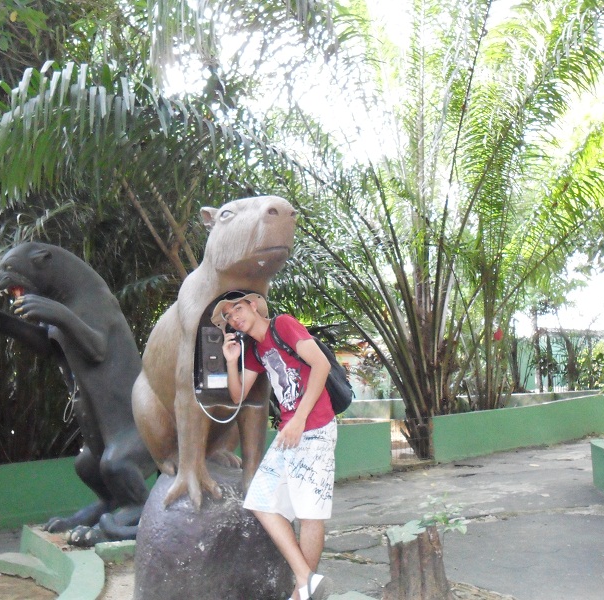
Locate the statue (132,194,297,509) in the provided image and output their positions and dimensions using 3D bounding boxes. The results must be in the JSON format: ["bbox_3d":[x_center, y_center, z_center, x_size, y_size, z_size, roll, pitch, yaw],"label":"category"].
[{"bbox_3d":[-0.460,0.270,3.580,0.720,1.720,1.050,3,-5,-42],"label":"statue"}]

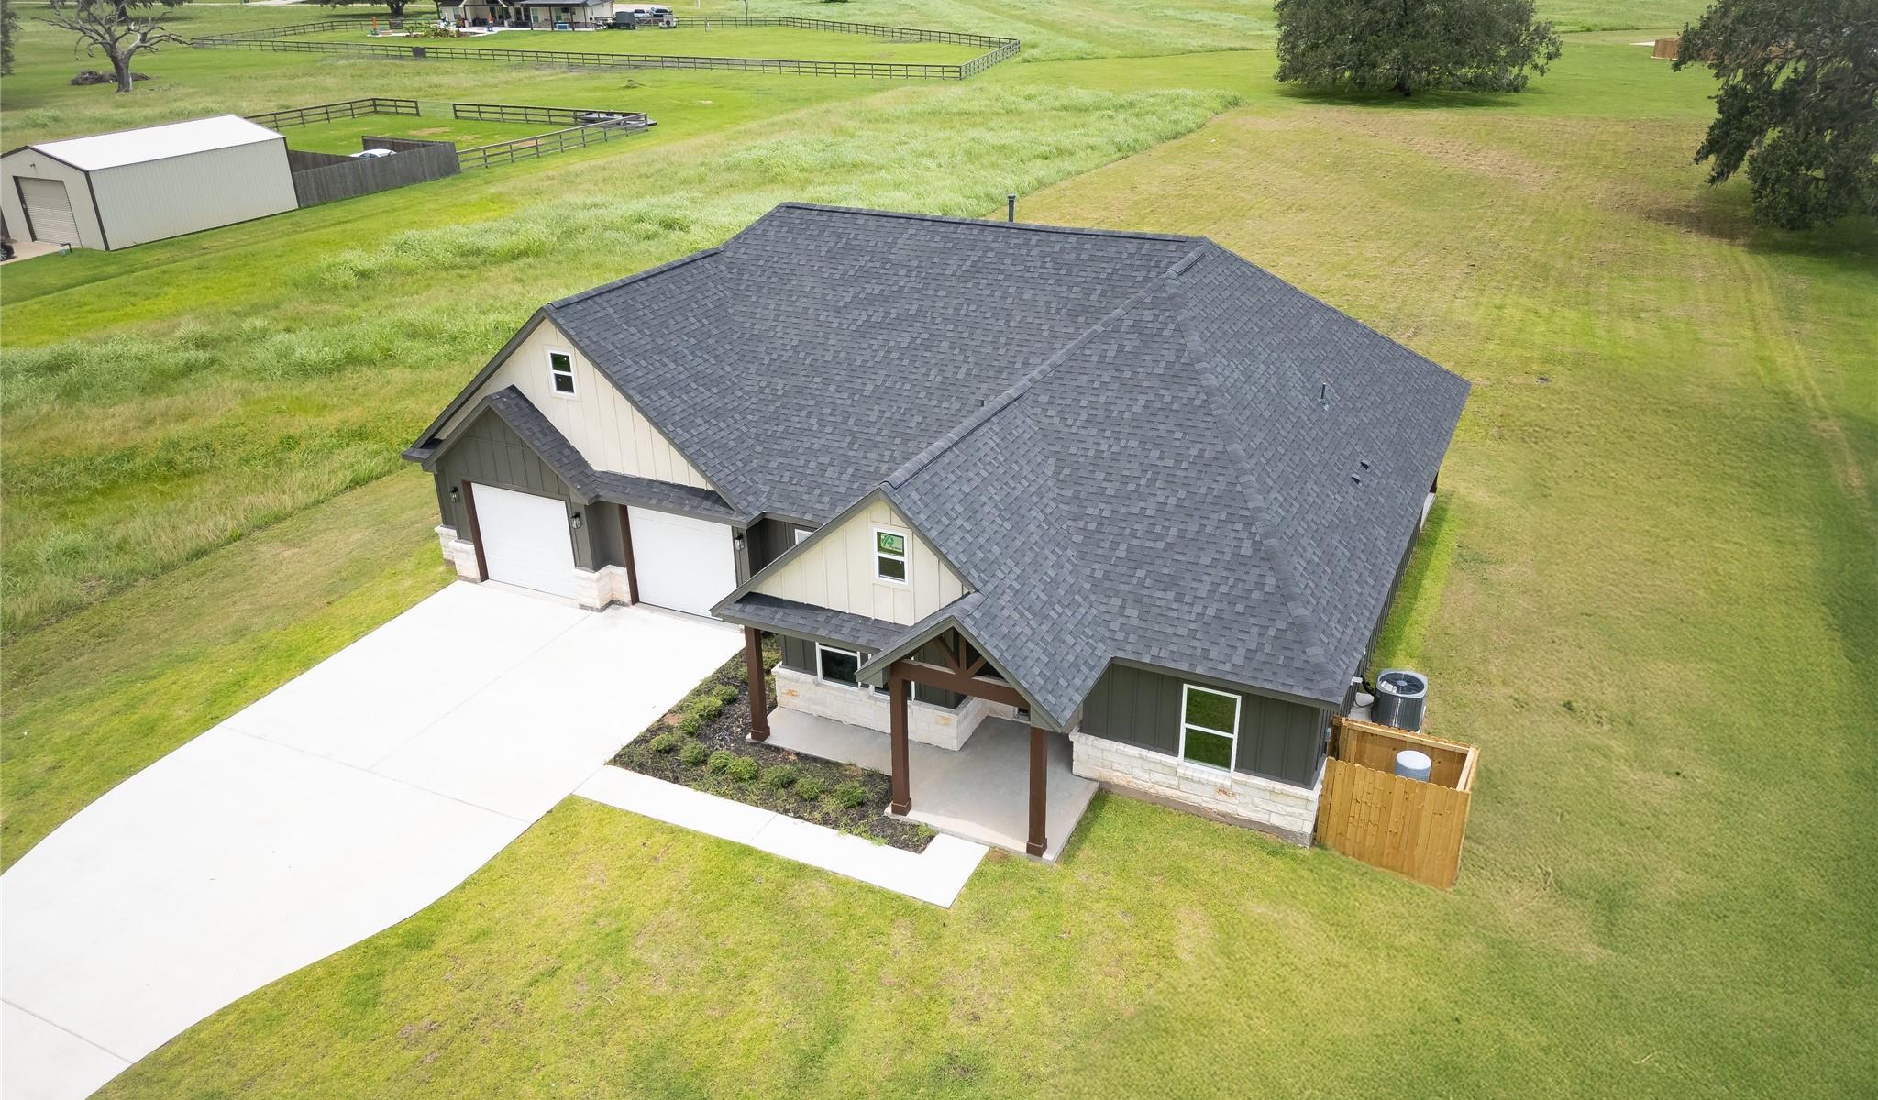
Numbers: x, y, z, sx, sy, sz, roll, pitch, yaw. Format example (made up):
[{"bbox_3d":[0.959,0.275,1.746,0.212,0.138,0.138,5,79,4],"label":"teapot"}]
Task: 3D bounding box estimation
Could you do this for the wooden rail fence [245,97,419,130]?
[{"bbox_3d":[-48.136,-34.409,103.715,4.950,1.270,13.200,11,28,24],"label":"wooden rail fence"}]

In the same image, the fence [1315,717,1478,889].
[{"bbox_3d":[7.336,4.010,20.989,2.250,1.830,1.300,11,28,24],"label":"fence"}]

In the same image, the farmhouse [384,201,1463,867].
[{"bbox_3d":[-0.516,-3.111,29.236,21.400,7.800,18.800,11,28,24],"label":"farmhouse"}]

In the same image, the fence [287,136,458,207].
[{"bbox_3d":[-36.747,-23.012,78.934,8.500,1.830,11.900,11,28,24],"label":"fence"}]

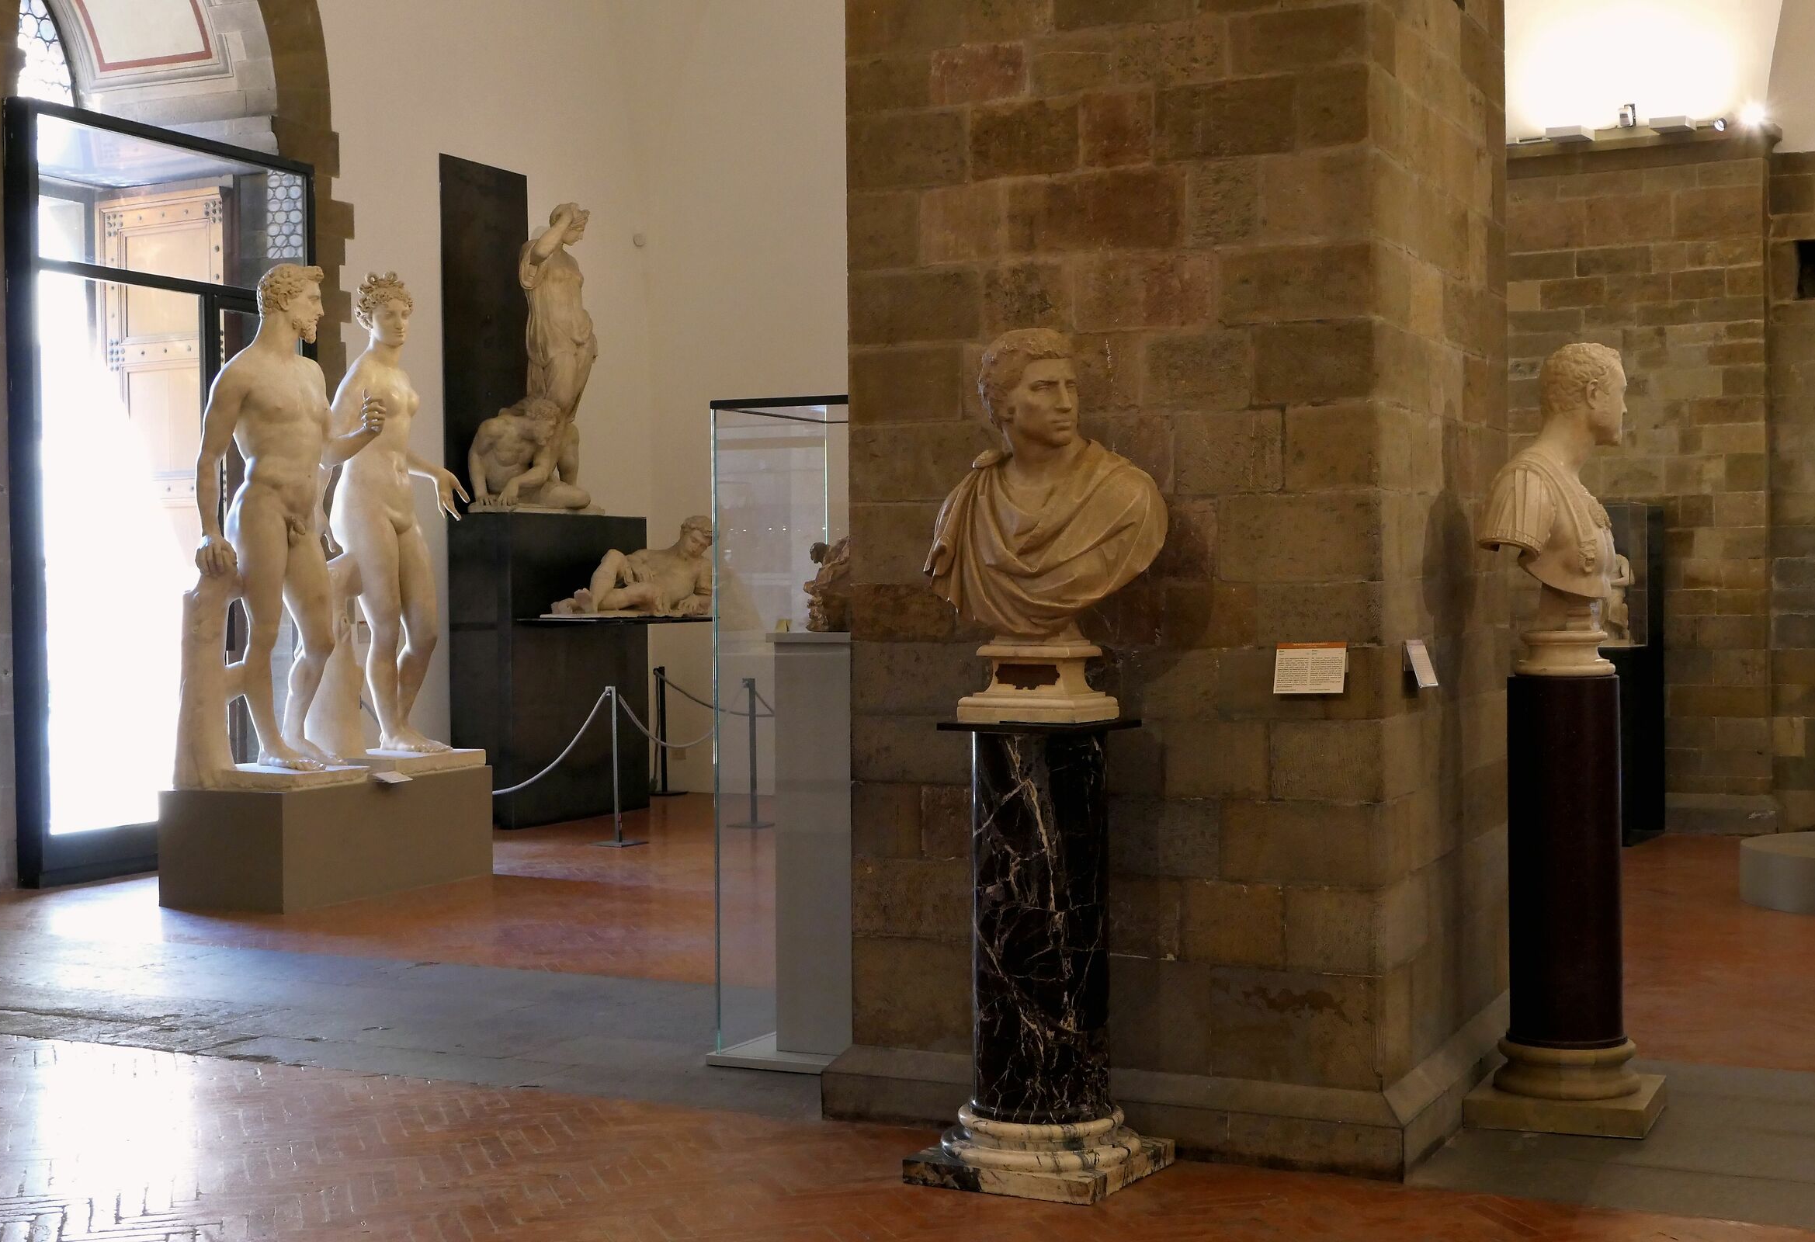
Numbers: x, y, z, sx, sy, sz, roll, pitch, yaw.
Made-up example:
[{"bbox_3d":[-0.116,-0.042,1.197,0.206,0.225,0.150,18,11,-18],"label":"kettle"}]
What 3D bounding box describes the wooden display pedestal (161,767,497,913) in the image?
[{"bbox_3d":[-2.629,0.973,11.633,0.640,0.515,1.515,0,1,25],"label":"wooden display pedestal"}]

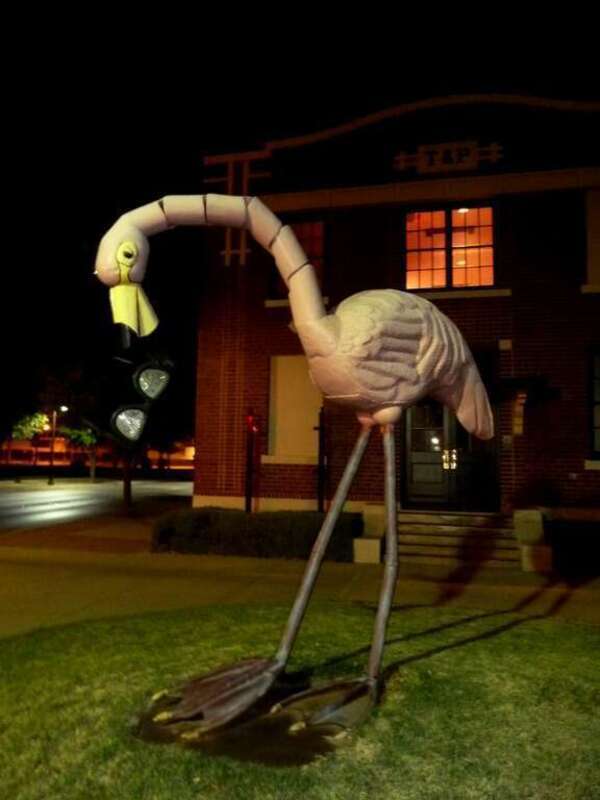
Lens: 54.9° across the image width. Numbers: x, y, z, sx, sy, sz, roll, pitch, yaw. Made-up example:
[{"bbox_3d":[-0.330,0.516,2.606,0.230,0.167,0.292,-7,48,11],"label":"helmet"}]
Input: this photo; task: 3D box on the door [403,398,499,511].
[{"bbox_3d":[2.740,0.896,10.565,1.689,2.150,0.150,0,-5,13],"label":"door"}]

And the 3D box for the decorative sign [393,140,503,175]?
[{"bbox_3d":[2.723,-4.488,10.693,1.985,0.560,0.120,0,-5,13],"label":"decorative sign"}]

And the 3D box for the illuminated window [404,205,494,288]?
[{"bbox_3d":[2.748,-2.786,10.647,1.621,1.502,0.150,0,-5,13],"label":"illuminated window"}]

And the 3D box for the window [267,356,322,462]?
[{"bbox_3d":[-0.099,0.134,11.014,1.008,1.993,0.150,0,-5,13],"label":"window"}]

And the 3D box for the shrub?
[{"bbox_3d":[-0.686,2.300,10.090,3.563,0.732,0.950,0,-5,13],"label":"shrub"}]

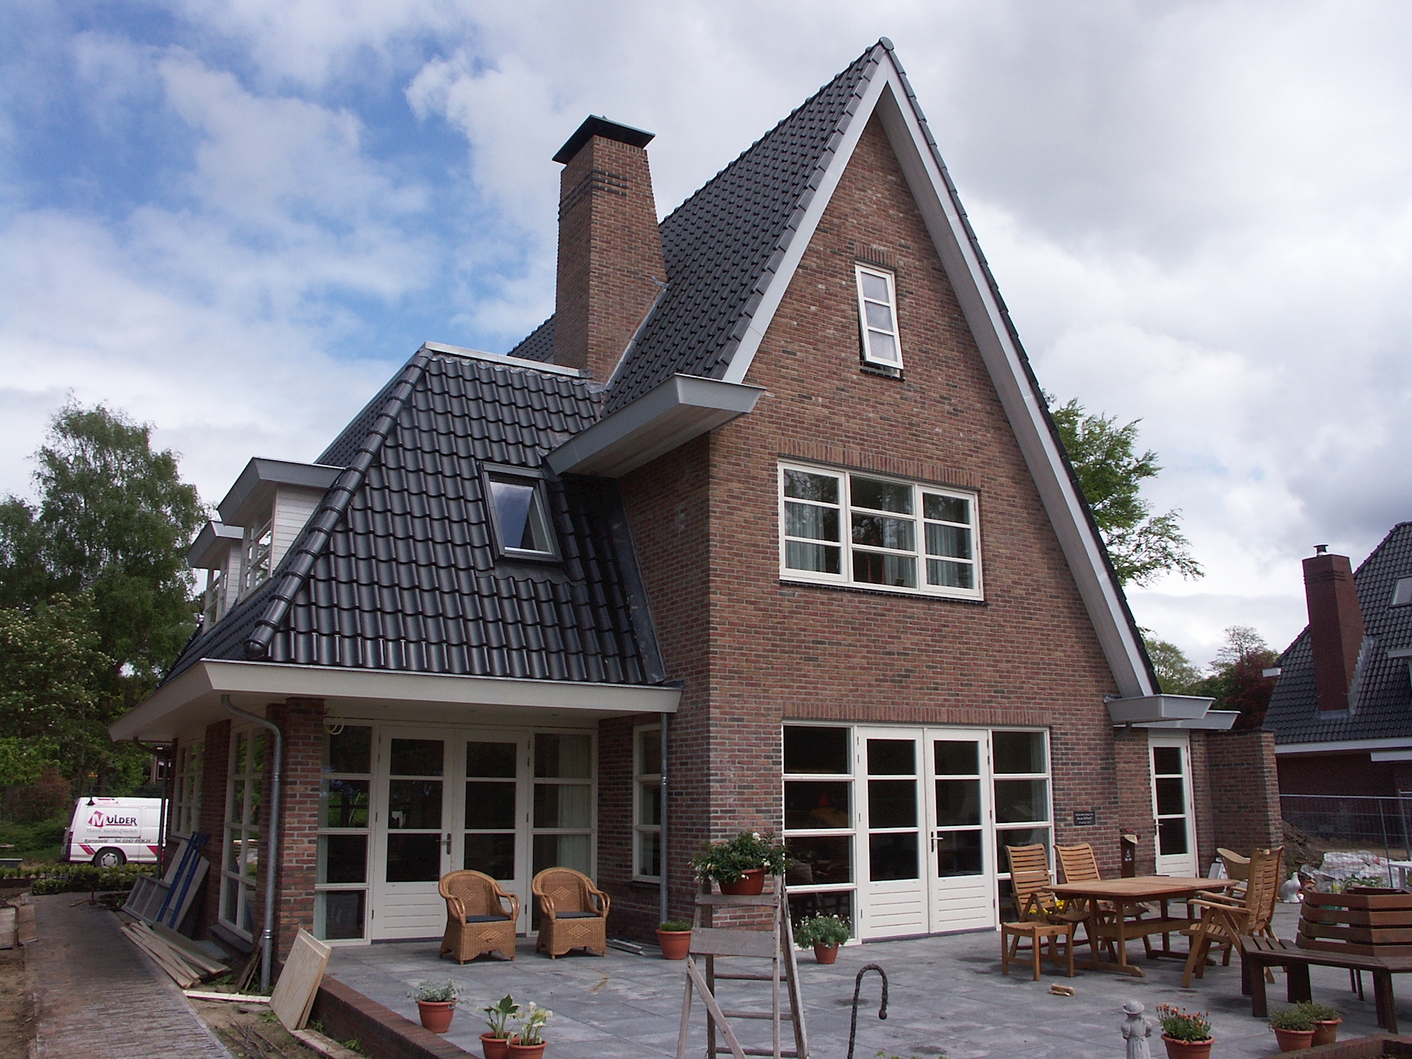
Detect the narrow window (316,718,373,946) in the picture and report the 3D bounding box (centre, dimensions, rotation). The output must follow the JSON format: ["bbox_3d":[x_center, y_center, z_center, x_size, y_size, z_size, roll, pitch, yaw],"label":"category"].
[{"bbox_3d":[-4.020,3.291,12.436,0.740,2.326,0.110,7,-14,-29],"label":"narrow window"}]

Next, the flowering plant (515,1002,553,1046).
[{"bbox_3d":[-1.002,2.877,6.650,0.220,0.250,0.220,7,-14,-29],"label":"flowering plant"}]

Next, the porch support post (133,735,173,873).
[{"bbox_3d":[-8.927,4.614,18.335,0.580,2.500,0.180,8,-16,-31],"label":"porch support post"}]

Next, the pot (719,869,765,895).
[{"bbox_3d":[0.215,2.148,6.950,0.285,0.155,0.250,7,-14,-29],"label":"pot"}]

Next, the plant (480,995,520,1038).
[{"bbox_3d":[-1.210,2.865,6.720,0.240,0.240,0.210,7,-15,-29],"label":"plant"}]

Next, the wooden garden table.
[{"bbox_3d":[4.104,3.719,10.719,2.260,0.740,0.940,10,-16,-38],"label":"wooden garden table"}]

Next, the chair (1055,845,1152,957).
[{"bbox_3d":[3.997,3.740,11.553,0.580,1.070,0.760,8,-15,-32],"label":"chair"}]

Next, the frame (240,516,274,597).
[{"bbox_3d":[-5.919,0.312,15.094,0.120,1.170,2.800,7,-15,-29],"label":"frame"}]

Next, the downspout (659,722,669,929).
[{"bbox_3d":[-0.453,3.226,12.314,0.080,2.386,0.080,0,-13,0],"label":"downspout"}]

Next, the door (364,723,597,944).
[{"bbox_3d":[-2.531,3.497,13.262,2.630,2.306,0.120,7,-14,-29],"label":"door"}]

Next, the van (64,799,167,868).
[{"bbox_3d":[-14.843,8.302,31.199,4.700,1.910,1.850,7,-15,-29],"label":"van"}]

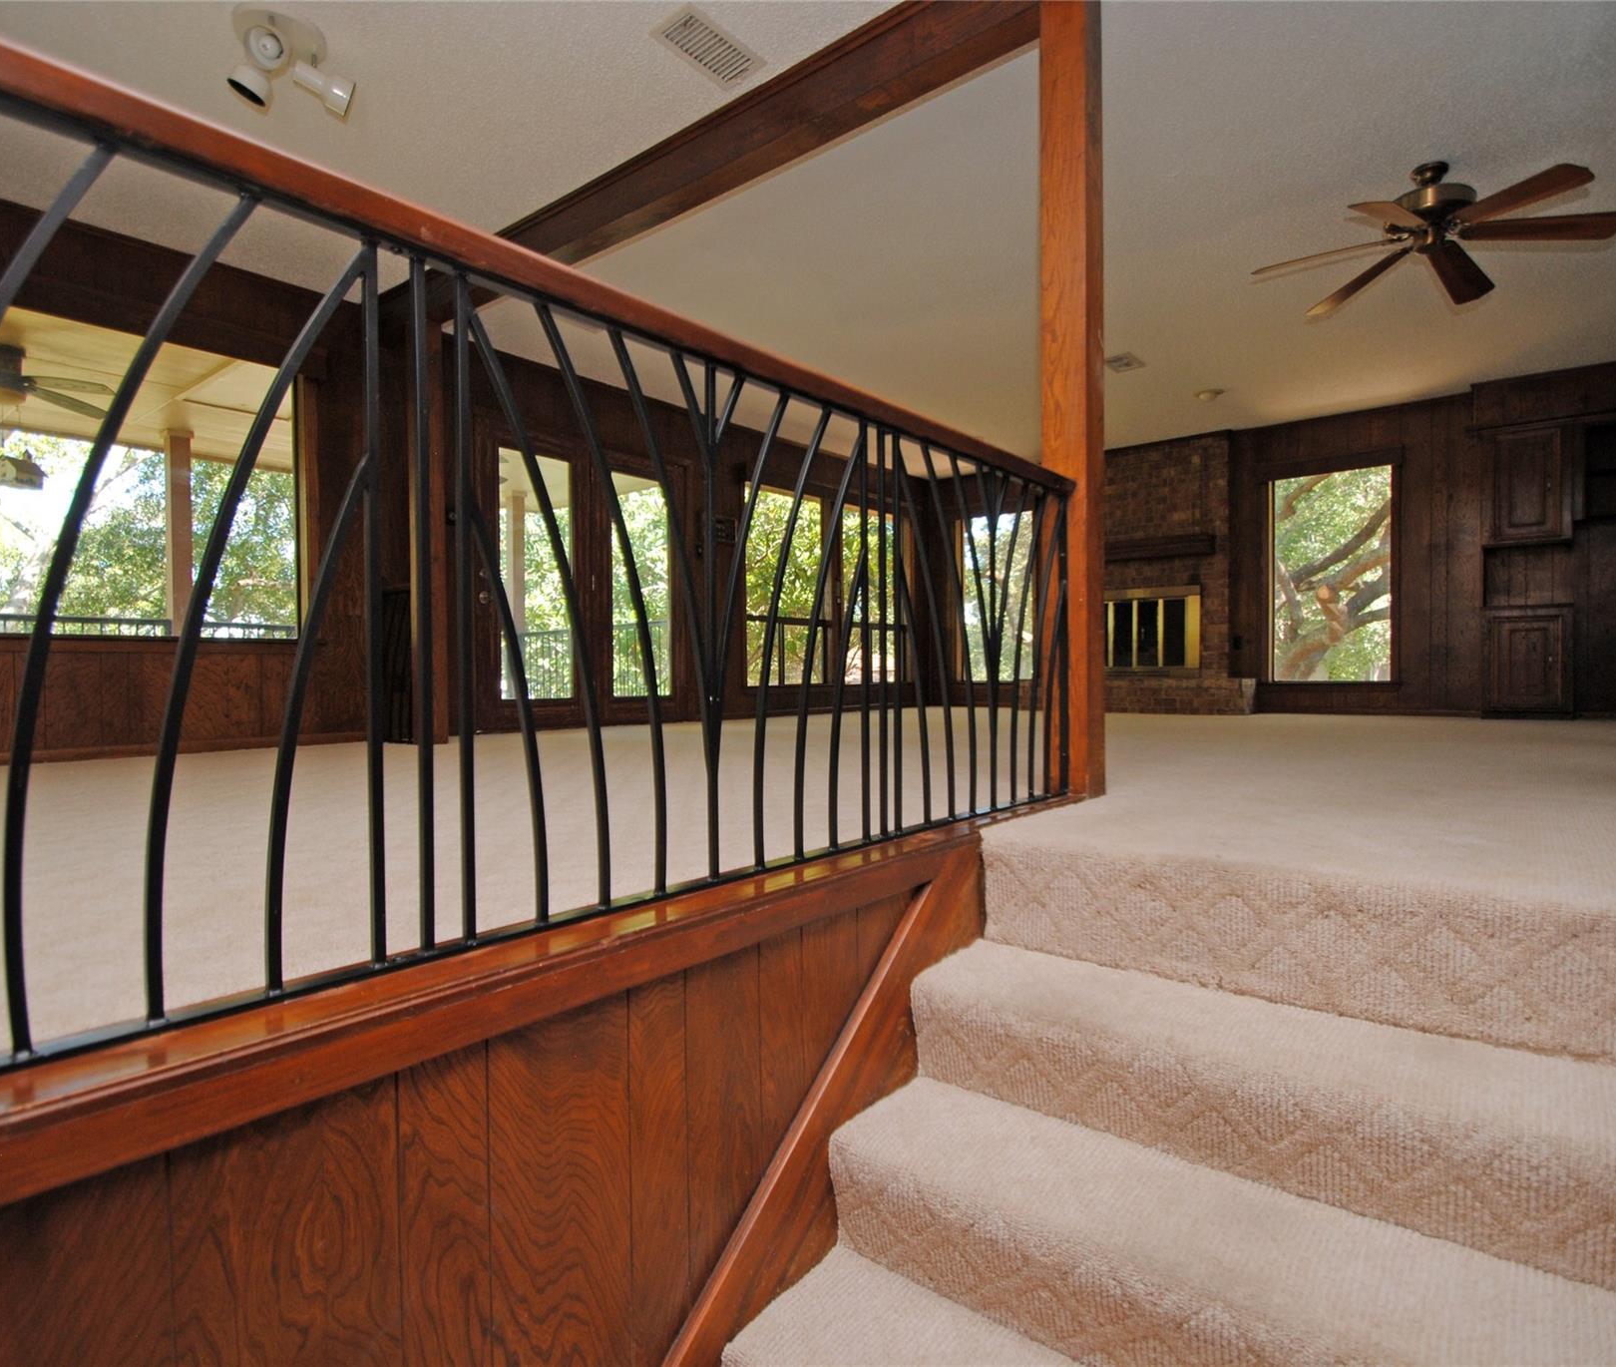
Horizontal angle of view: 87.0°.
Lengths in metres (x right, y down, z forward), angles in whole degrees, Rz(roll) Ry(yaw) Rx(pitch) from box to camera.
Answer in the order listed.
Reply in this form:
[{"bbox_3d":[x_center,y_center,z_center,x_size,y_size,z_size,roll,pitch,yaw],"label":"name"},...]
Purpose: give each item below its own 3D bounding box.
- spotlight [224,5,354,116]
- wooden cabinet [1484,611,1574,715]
[{"bbox_3d":[-1.723,-2.051,2.842,0.370,0.140,0.370,0,1,39],"label":"spotlight"},{"bbox_3d":[5.266,-0.150,6.253,0.490,0.816,0.350,0,1,39],"label":"wooden cabinet"}]

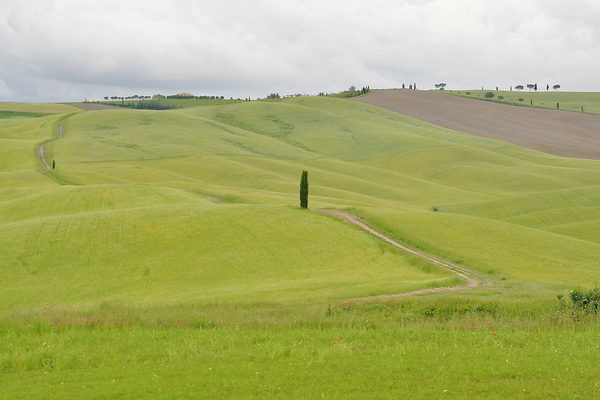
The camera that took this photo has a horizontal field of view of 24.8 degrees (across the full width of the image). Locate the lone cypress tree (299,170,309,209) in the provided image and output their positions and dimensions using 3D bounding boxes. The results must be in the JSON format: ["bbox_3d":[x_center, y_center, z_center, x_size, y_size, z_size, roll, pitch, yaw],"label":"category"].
[{"bbox_3d":[1.027,-2.299,305.000,1.919,8.481,1.919,0,2,0],"label":"lone cypress tree"}]

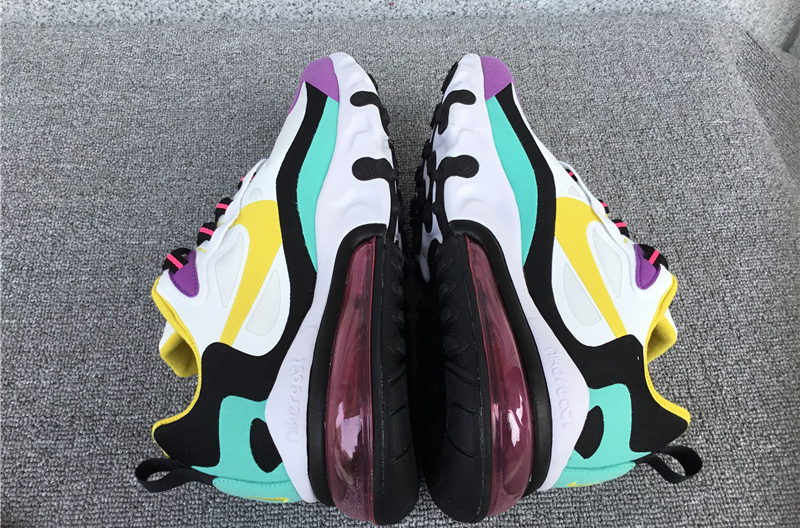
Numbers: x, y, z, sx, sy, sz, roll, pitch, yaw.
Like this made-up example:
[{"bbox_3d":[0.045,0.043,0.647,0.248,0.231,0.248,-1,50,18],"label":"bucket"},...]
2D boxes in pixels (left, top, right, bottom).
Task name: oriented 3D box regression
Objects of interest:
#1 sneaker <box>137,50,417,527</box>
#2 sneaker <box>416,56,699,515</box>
[{"bbox_3d":[-0.069,-0.004,0.405,0.138,0.107,0.288,-6,61,7],"label":"sneaker"},{"bbox_3d":[0.083,-0.006,0.406,0.138,0.107,0.288,4,61,-8],"label":"sneaker"}]

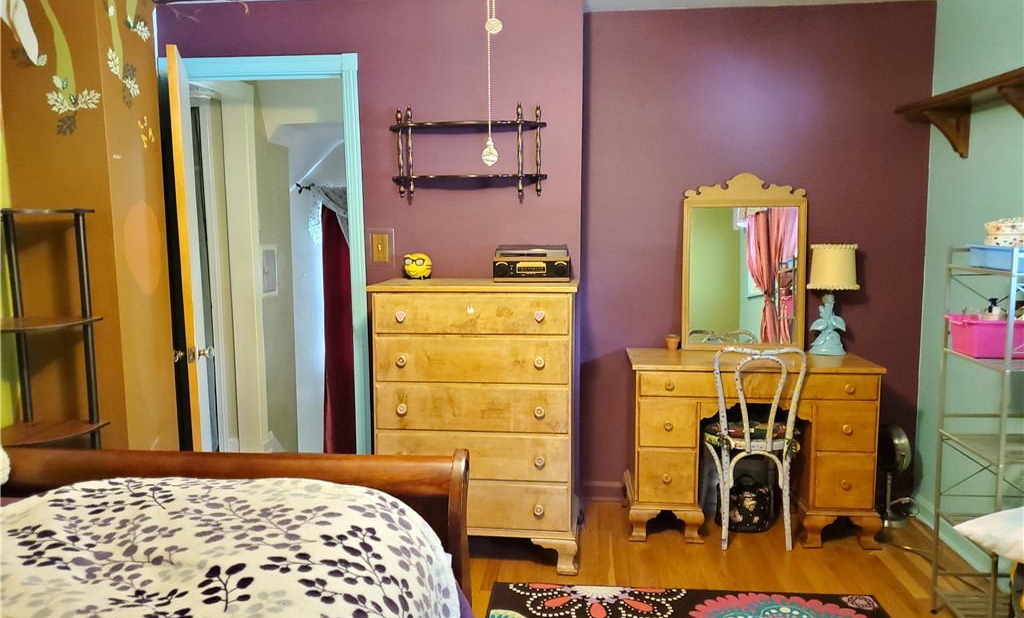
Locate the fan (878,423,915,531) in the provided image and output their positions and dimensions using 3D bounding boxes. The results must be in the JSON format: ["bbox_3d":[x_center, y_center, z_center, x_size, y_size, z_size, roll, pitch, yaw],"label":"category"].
[{"bbox_3d":[1.754,0.759,3.543,0.158,0.455,0.208,-1,6,-10],"label":"fan"}]

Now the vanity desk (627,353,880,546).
[{"bbox_3d":[1.059,0.605,3.514,1.060,0.777,0.492,0,6,5],"label":"vanity desk"}]

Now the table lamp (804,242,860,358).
[{"bbox_3d":[1.472,-0.043,3.529,0.247,0.504,0.247,0,6,5],"label":"table lamp"}]

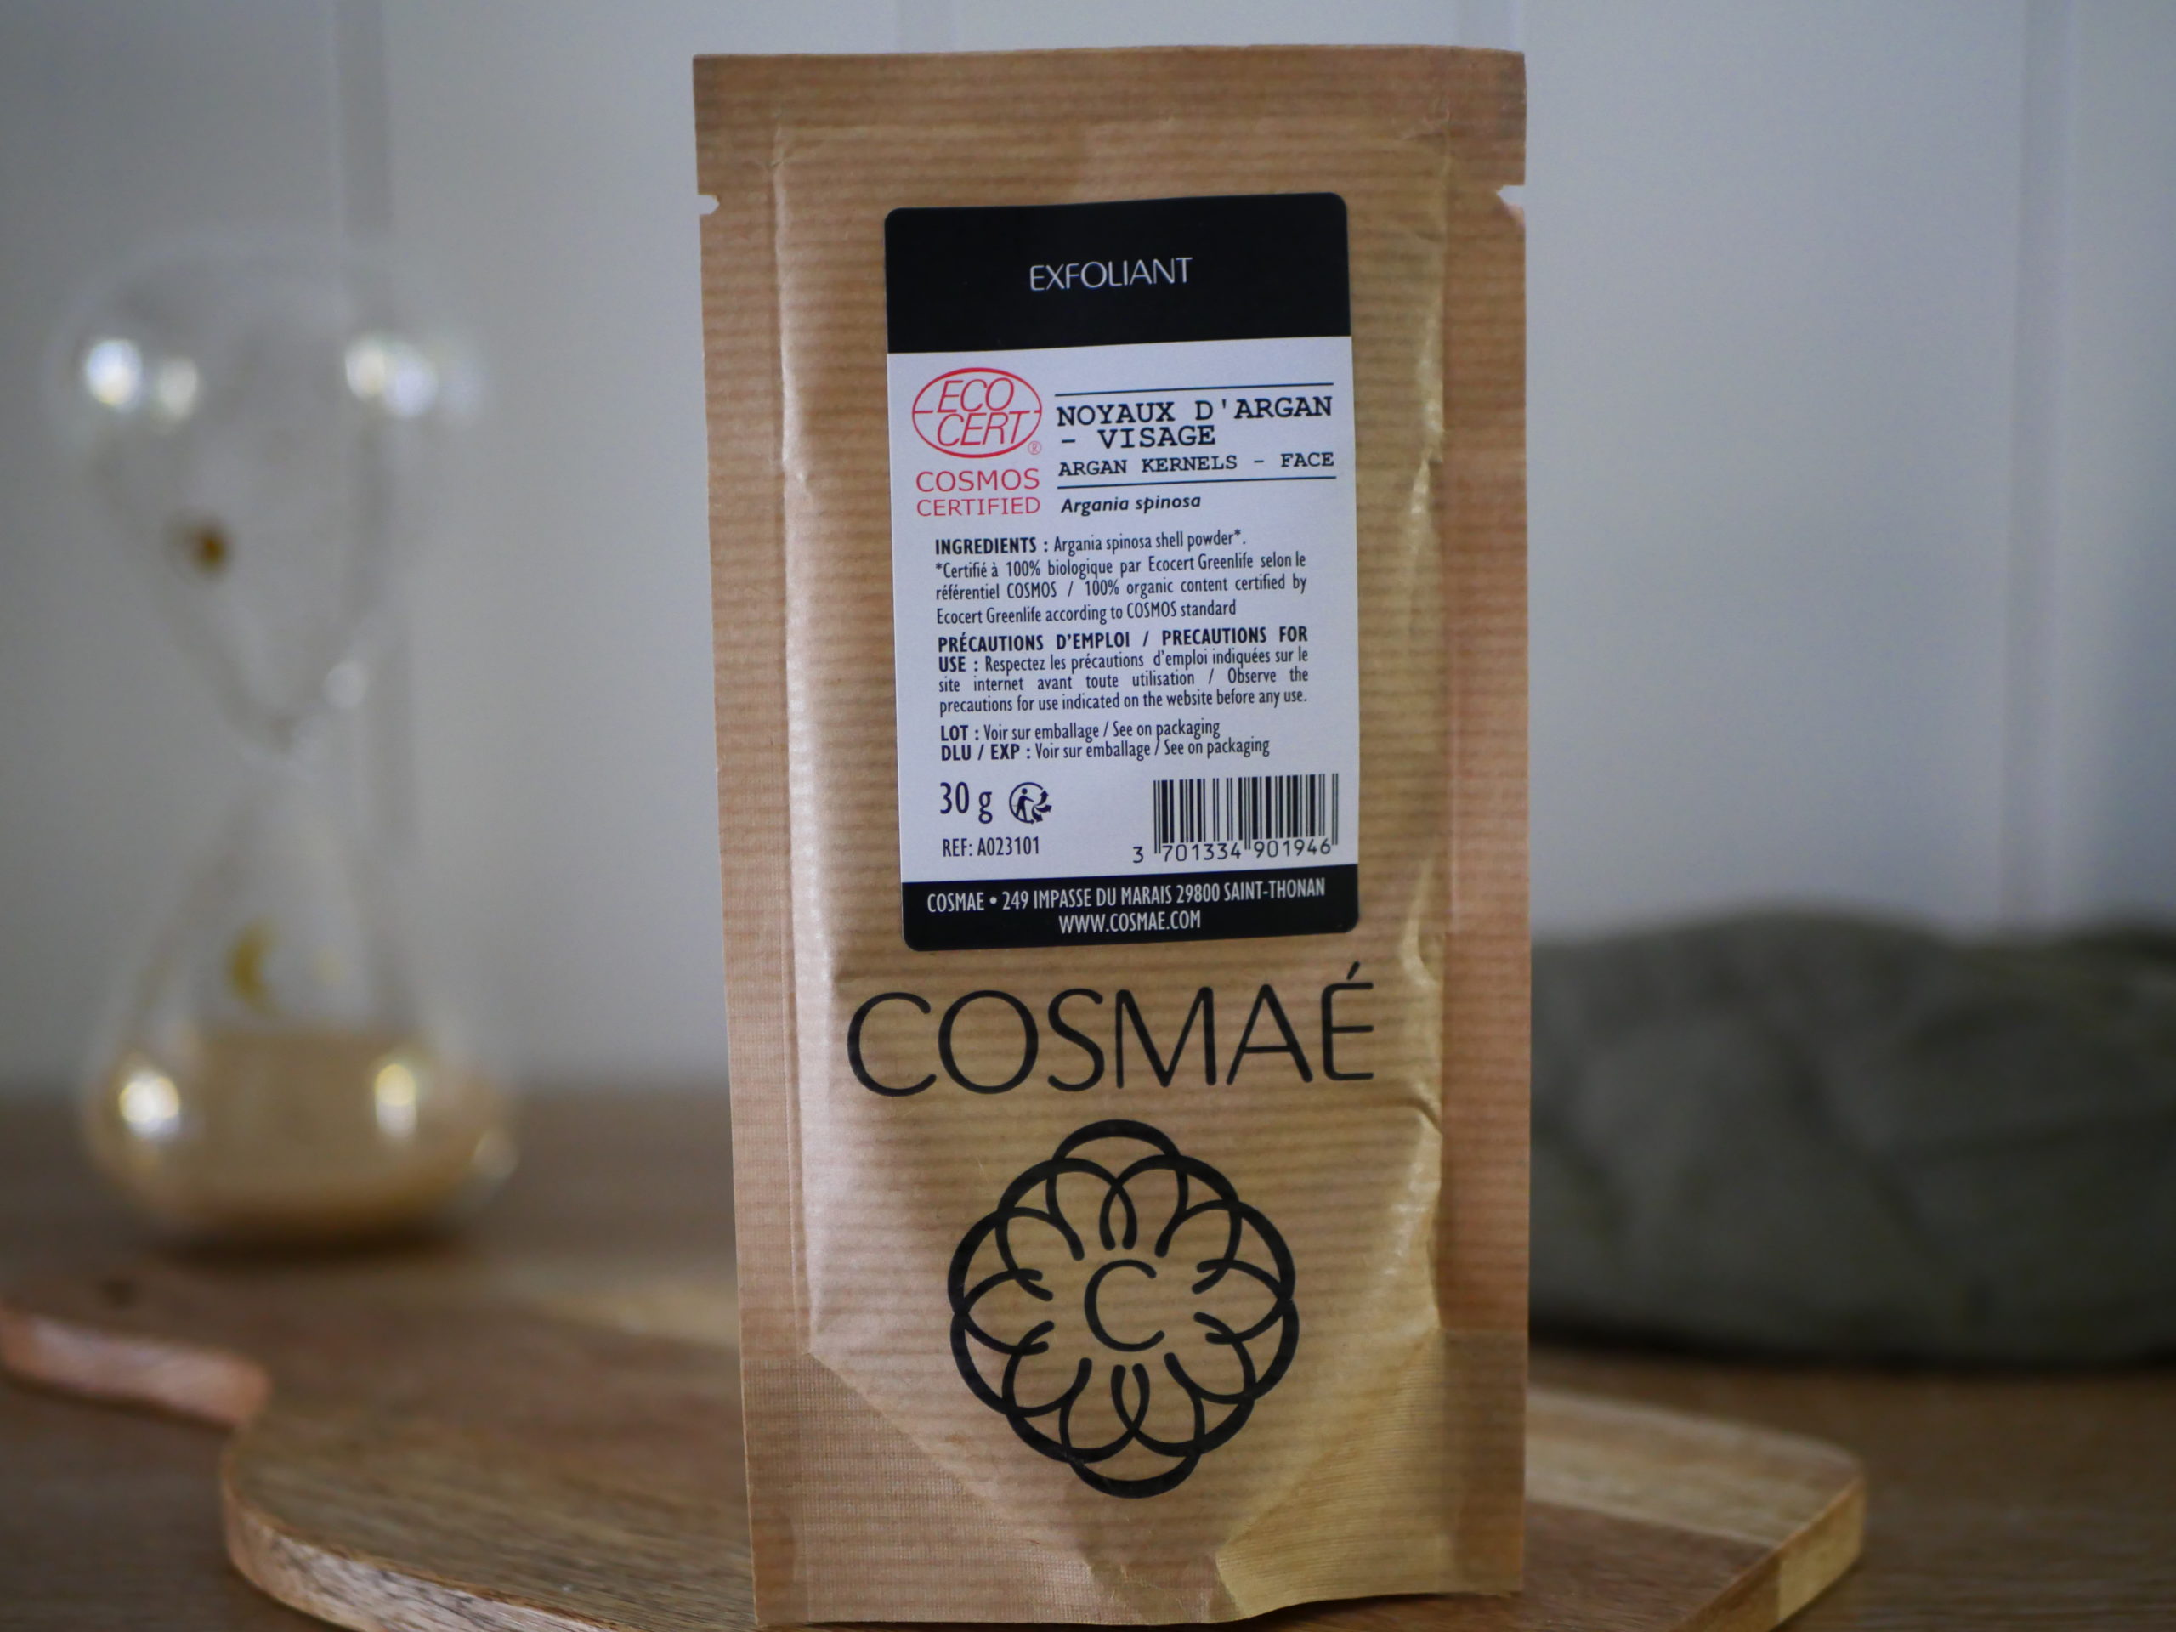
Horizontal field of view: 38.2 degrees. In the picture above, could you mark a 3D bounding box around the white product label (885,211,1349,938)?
[{"bbox_3d":[0.005,-0.032,0.416,0.061,0.098,0.003,-2,7,-4],"label":"white product label"}]

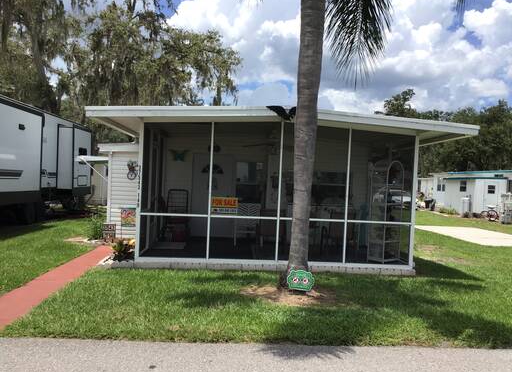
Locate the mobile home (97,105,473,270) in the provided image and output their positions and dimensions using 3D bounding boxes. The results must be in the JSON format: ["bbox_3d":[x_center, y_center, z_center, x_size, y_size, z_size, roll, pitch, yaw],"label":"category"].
[{"bbox_3d":[0.220,0.073,11.581,6.930,2.780,7.500,2,0,-3],"label":"mobile home"}]

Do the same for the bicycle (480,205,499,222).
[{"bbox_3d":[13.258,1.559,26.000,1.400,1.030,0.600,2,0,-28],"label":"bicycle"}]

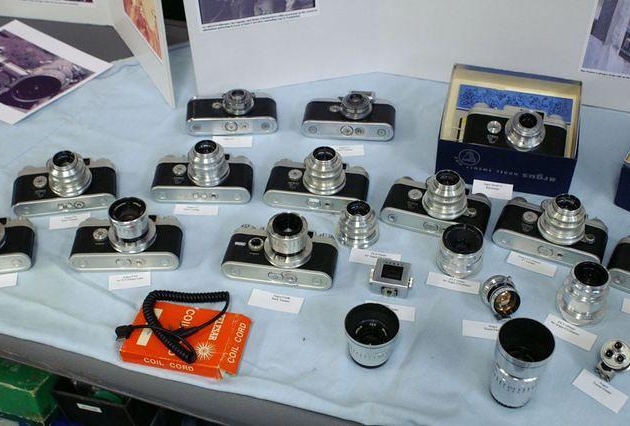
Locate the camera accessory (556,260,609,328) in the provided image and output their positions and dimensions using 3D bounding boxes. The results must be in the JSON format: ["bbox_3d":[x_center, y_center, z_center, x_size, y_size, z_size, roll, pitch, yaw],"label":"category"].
[{"bbox_3d":[0.297,0.087,0.820,0.049,0.059,0.049,-2,43,0],"label":"camera accessory"}]

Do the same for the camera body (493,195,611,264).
[{"bbox_3d":[0.292,0.007,0.899,0.133,0.071,0.076,17,46,20],"label":"camera body"}]

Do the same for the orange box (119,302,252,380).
[{"bbox_3d":[-0.138,0.137,0.812,0.124,0.020,0.072,8,45,9],"label":"orange box"}]

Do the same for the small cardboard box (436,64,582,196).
[{"bbox_3d":[0.269,-0.119,1.038,0.177,0.062,0.180,10,45,11],"label":"small cardboard box"}]

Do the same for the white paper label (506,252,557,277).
[{"bbox_3d":[0.260,0.061,0.892,0.056,0.002,0.019,19,47,21],"label":"white paper label"}]

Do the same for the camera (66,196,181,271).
[{"bbox_3d":[-0.228,0.014,0.901,0.133,0.080,0.075,-1,43,-1],"label":"camera"}]

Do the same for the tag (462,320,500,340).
[{"bbox_3d":[0.191,0.130,0.821,0.055,0.002,0.022,6,43,8],"label":"tag"}]

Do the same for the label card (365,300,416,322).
[{"bbox_3d":[0.086,0.112,0.852,0.058,0.002,0.022,6,43,6],"label":"label card"}]

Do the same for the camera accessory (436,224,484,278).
[{"bbox_3d":[0.173,0.045,0.885,0.056,0.040,0.056,-2,43,0],"label":"camera accessory"}]

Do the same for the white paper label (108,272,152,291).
[{"bbox_3d":[-0.220,0.082,0.888,0.049,0.002,0.022,-5,43,-3],"label":"white paper label"}]

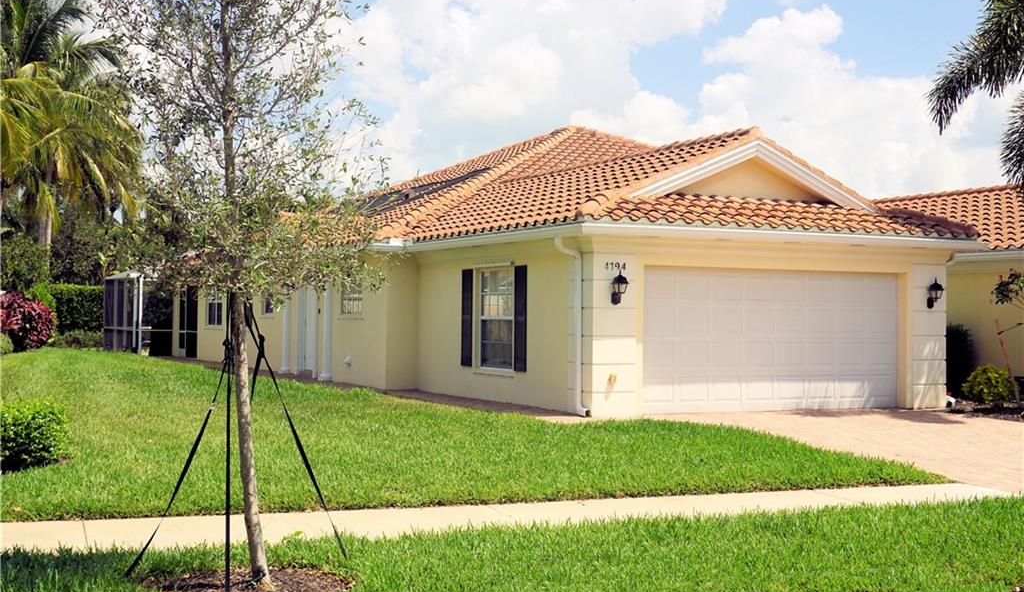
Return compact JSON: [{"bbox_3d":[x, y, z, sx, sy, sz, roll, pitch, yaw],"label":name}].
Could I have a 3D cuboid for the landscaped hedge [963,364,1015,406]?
[{"bbox_3d":[7.934,1.493,20.400,0.820,0.670,0.800,1,-1,-28],"label":"landscaped hedge"}]

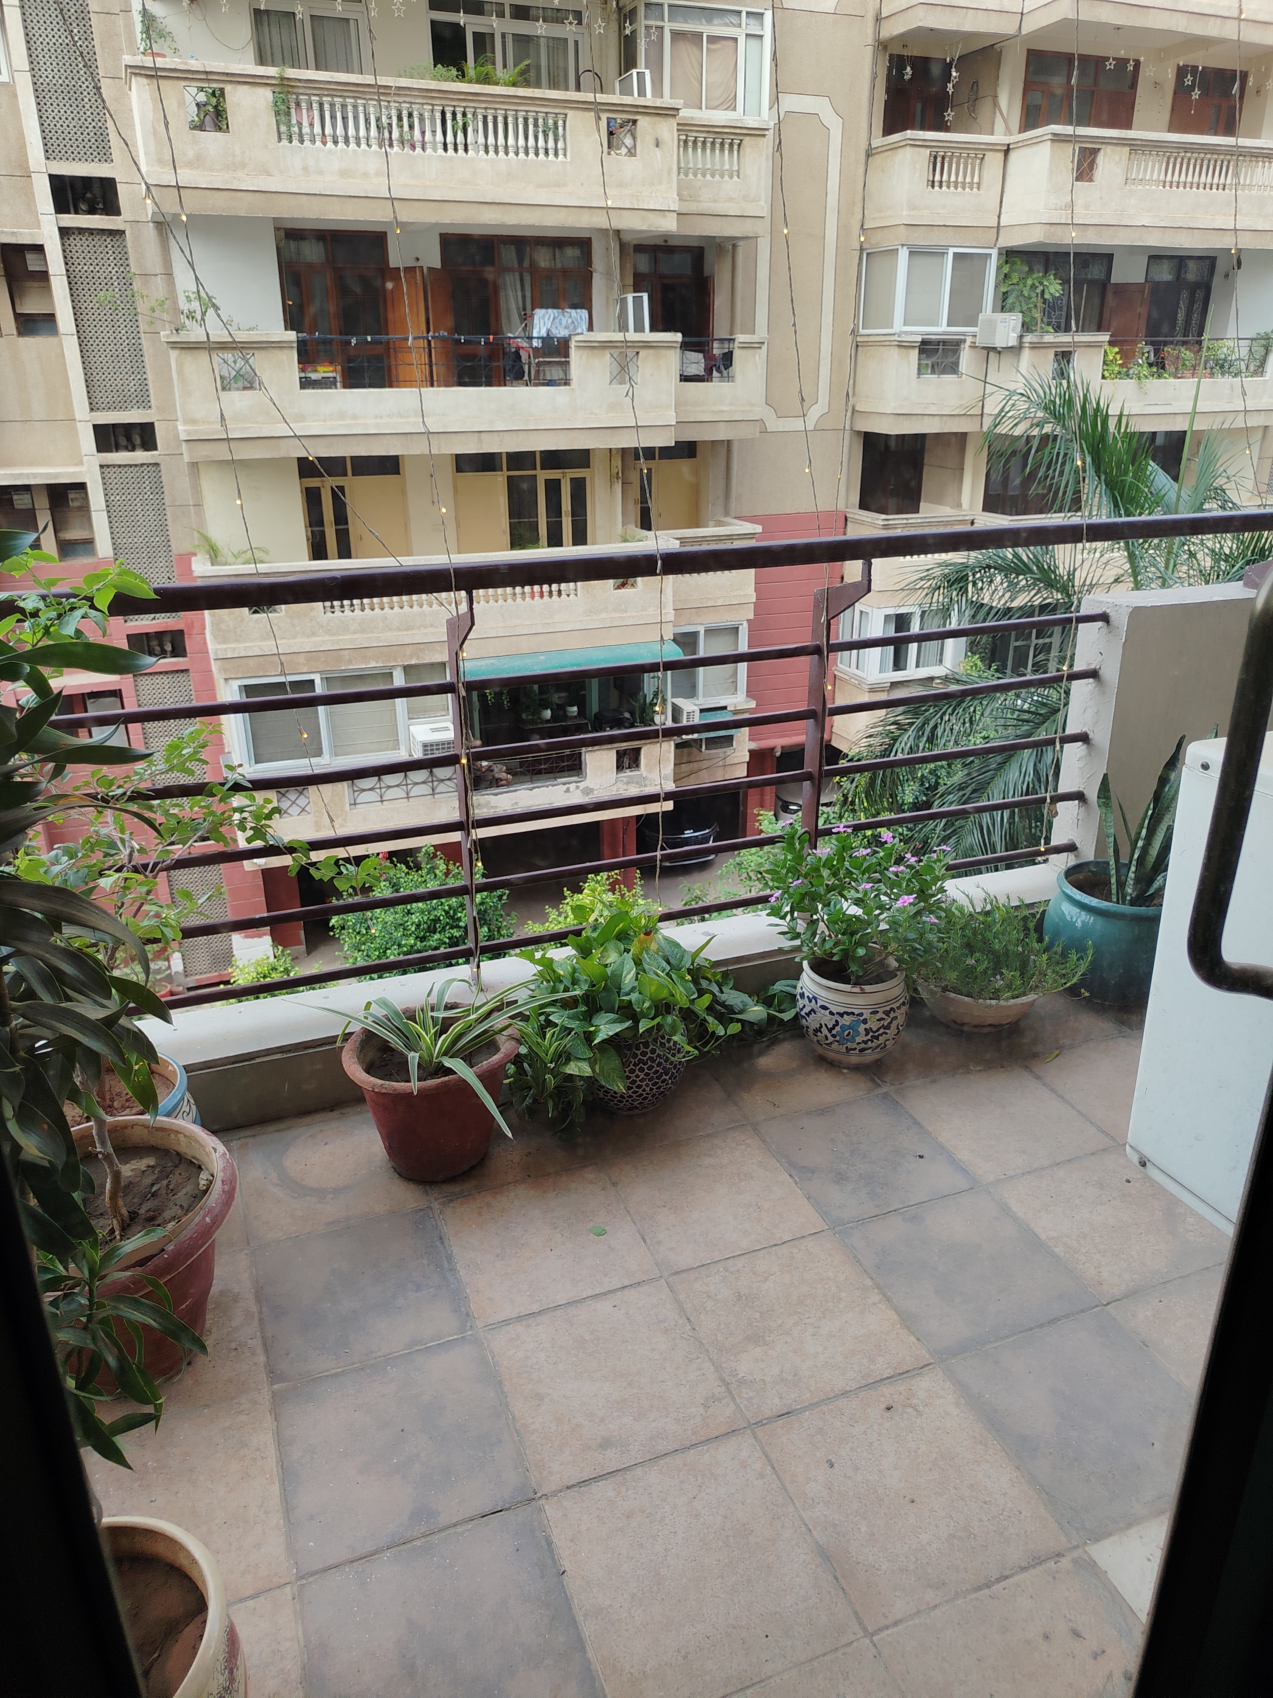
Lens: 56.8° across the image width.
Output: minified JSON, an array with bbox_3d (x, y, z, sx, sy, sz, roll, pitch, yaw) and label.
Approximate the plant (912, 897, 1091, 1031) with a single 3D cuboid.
[{"bbox_3d":[0.800,0.241,2.638,0.385,0.255,0.360,0,22,0],"label":"plant"}]

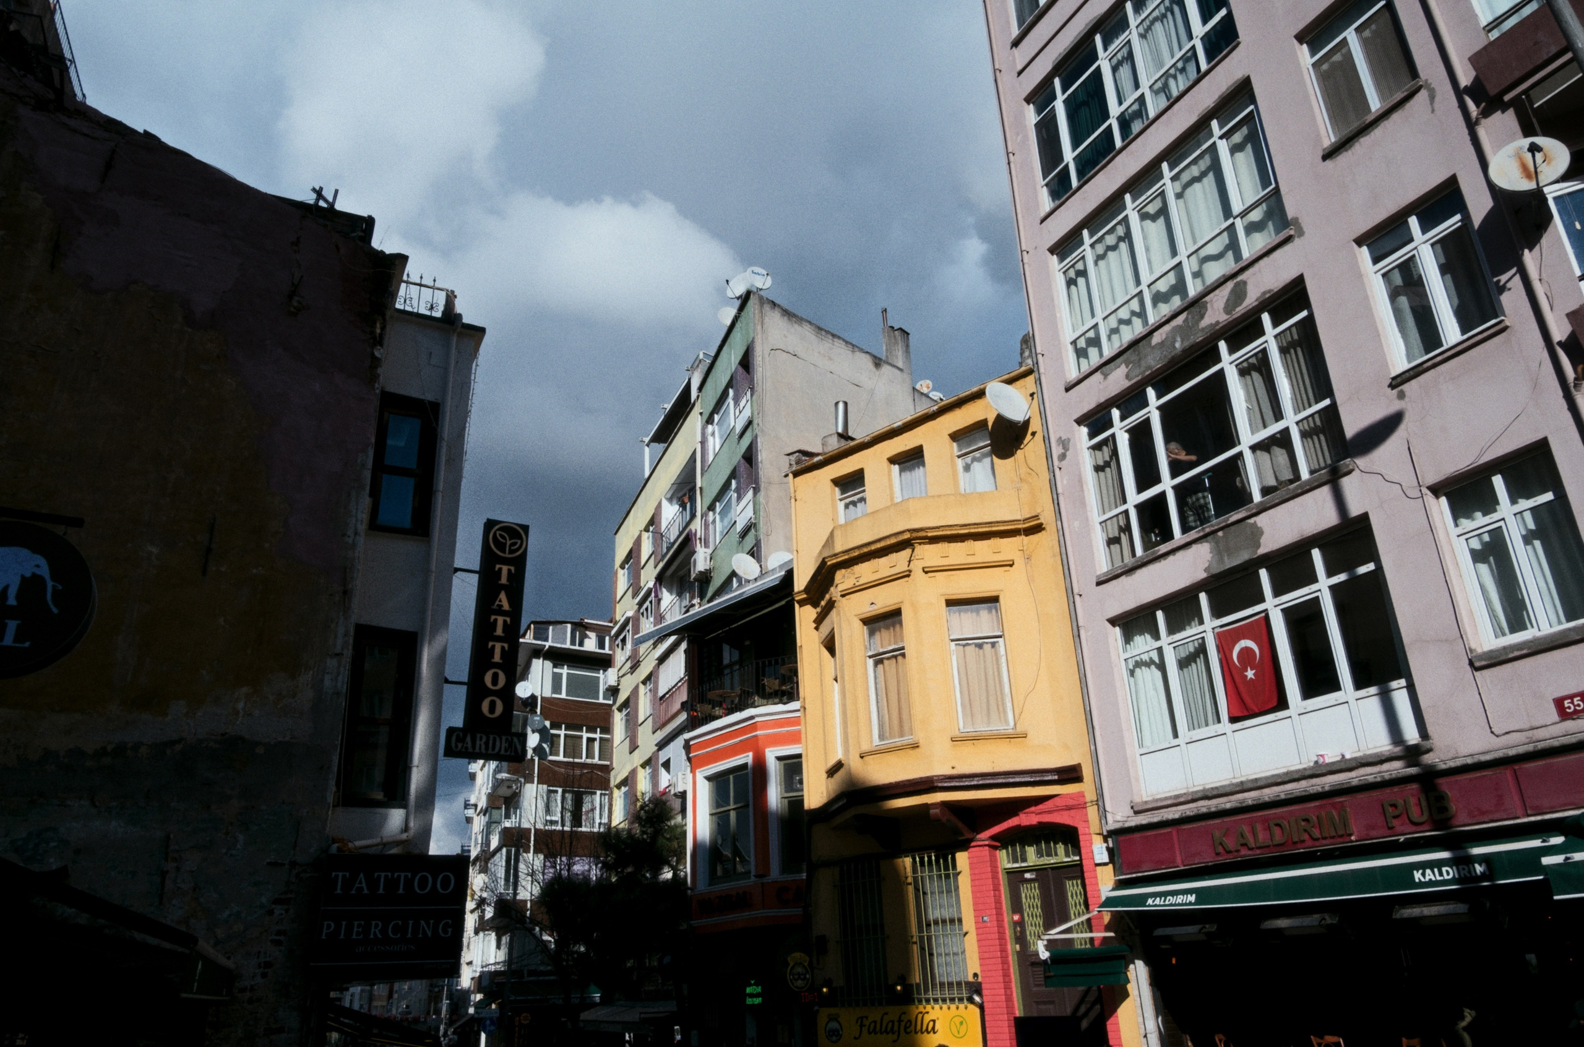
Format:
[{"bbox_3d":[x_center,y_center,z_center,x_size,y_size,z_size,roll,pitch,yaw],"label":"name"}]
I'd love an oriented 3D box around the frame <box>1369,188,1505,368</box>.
[{"bbox_3d":[6.569,-2.489,10.752,0.150,1.630,1.130,10,-26,-27],"label":"frame"}]

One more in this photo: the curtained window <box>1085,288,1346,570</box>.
[{"bbox_3d":[4.962,-0.990,12.895,0.120,2.198,3.594,10,-26,-27],"label":"curtained window"}]

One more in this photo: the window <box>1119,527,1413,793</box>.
[{"bbox_3d":[5.228,1.659,11.924,0.150,2.260,3.760,10,-26,-27],"label":"window"}]

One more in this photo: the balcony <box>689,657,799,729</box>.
[{"bbox_3d":[-1.000,3.494,21.560,0.464,0.950,3.579,17,-30,-37],"label":"balcony"}]

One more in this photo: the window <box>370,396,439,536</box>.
[{"bbox_3d":[-4.907,-0.716,13.354,0.680,1.880,0.200,10,-26,-27],"label":"window"}]

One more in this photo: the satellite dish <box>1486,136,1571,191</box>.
[{"bbox_3d":[6.588,-3.247,9.427,0.630,0.620,0.400,-15,-26,26],"label":"satellite dish"}]

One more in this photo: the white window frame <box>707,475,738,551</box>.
[{"bbox_3d":[-1.861,-0.225,29.255,0.150,1.420,2.600,6,-25,-19],"label":"white window frame"}]

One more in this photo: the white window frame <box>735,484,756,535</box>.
[{"bbox_3d":[-1.185,-0.259,26.989,0.120,1.000,1.450,6,-24,-19],"label":"white window frame"}]

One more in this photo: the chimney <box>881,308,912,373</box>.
[{"bbox_3d":[3.110,-5.468,31.475,0.480,2.235,0.720,17,-30,-39],"label":"chimney"}]

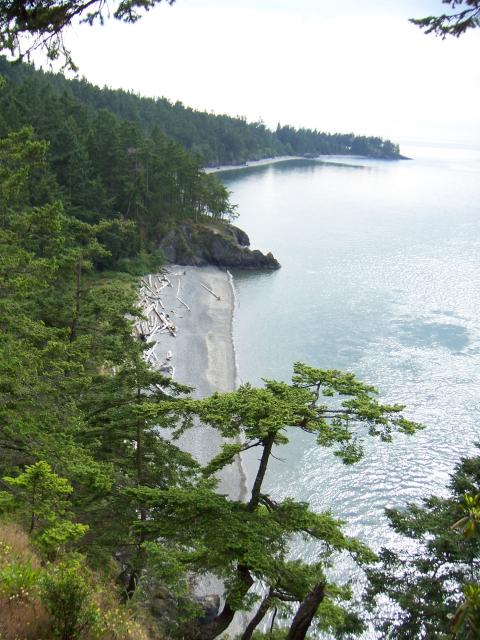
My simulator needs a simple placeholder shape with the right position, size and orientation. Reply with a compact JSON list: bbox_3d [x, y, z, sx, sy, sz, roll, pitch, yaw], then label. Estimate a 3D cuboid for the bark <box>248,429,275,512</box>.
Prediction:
[{"bbox_3d":[0.404,2.785,12.185,0.183,1.606,0.183,12,14,-3],"label":"bark"}]

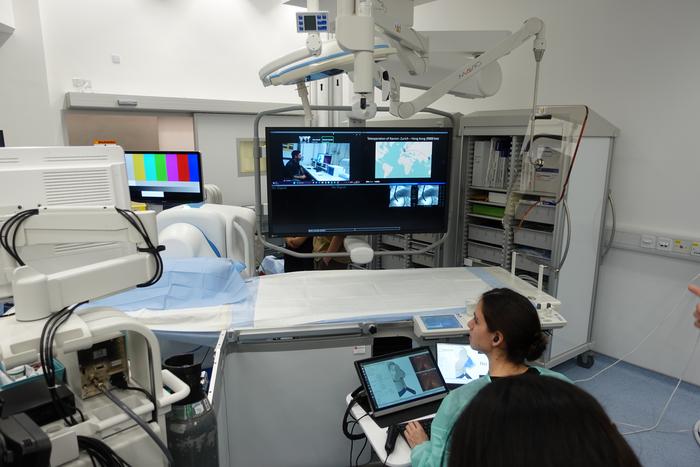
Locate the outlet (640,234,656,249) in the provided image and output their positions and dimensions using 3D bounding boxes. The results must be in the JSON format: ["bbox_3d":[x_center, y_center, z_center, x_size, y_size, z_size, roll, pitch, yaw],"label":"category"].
[{"bbox_3d":[2.220,0.062,3.471,0.015,0.088,0.093,-8,14,-35],"label":"outlet"}]

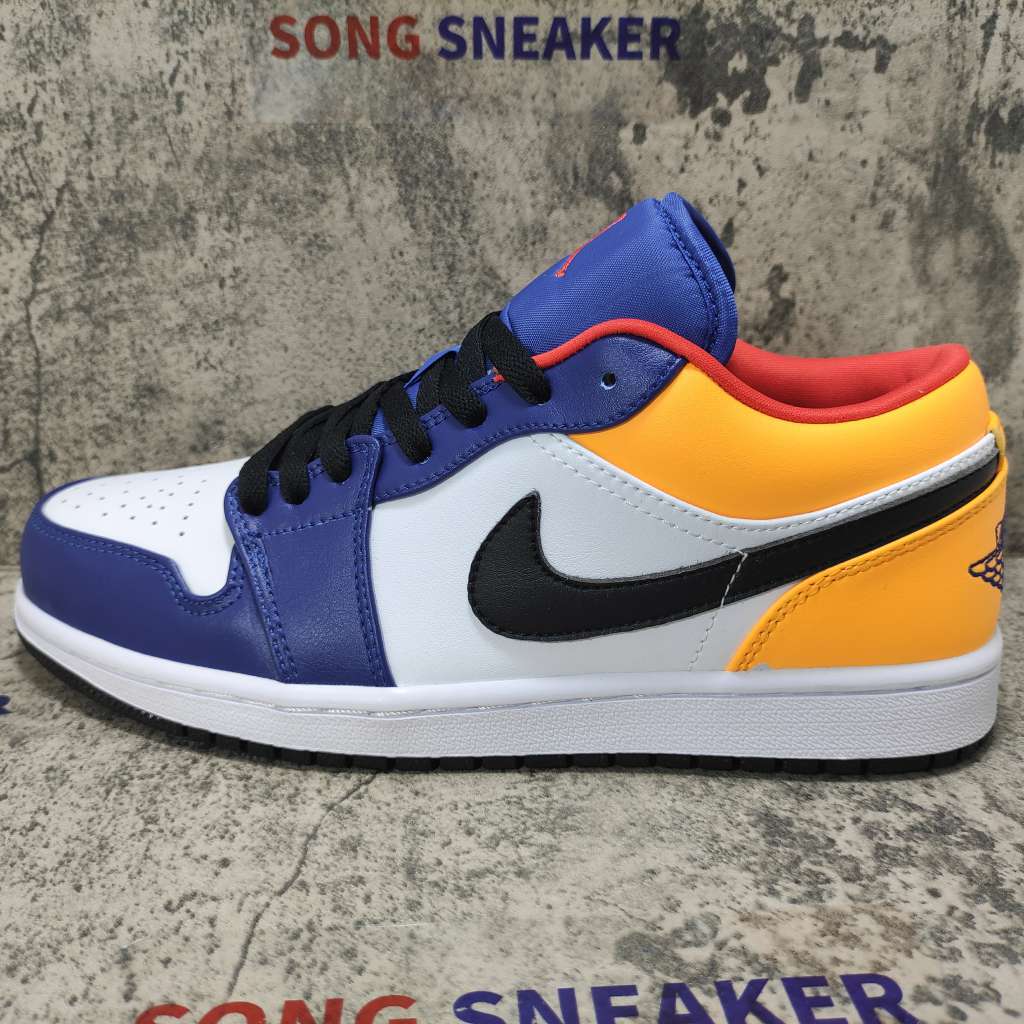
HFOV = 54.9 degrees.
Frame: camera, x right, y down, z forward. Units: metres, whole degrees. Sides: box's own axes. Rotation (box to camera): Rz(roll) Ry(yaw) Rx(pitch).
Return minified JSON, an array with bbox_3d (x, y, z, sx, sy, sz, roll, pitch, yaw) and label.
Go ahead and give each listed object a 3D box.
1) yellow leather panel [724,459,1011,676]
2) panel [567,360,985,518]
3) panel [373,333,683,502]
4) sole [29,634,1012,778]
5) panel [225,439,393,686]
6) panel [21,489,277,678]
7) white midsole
[{"bbox_3d":[0.098,0.008,0.275,0.078,0.052,0.077,2,18,7],"label":"yellow leather panel"},{"bbox_3d":[0.073,-0.024,0.266,0.109,0.039,0.075,2,18,7],"label":"panel"},{"bbox_3d":[0.003,-0.024,0.256,0.079,0.045,0.027,2,18,7],"label":"panel"},{"bbox_3d":[-0.010,0.040,0.304,0.294,0.031,0.102,2,18,7],"label":"sole"},{"bbox_3d":[-0.053,0.013,0.264,0.048,0.061,0.030,2,18,7],"label":"panel"},{"bbox_3d":[-0.105,0.010,0.307,0.100,0.038,0.099,2,18,7],"label":"panel"},{"bbox_3d":[-0.010,0.032,0.301,0.298,0.040,0.104,2,18,7],"label":"white midsole"}]

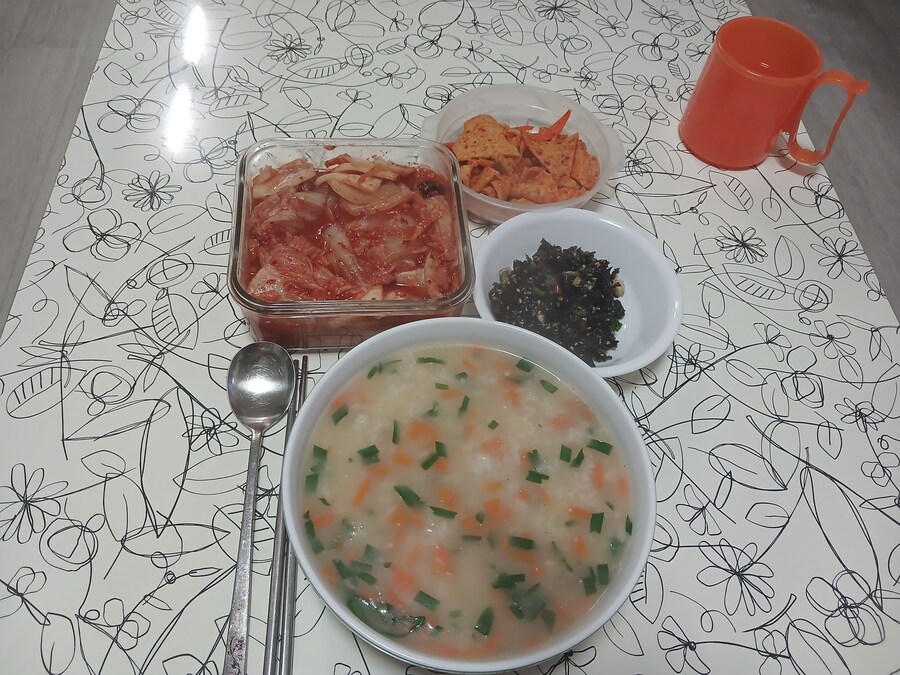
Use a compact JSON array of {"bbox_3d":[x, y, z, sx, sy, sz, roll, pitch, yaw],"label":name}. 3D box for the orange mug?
[{"bbox_3d":[0.269,-0.197,0.588,0.135,0.088,0.088,11,57,1],"label":"orange mug"}]

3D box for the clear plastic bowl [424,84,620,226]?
[{"bbox_3d":[0.057,-0.139,0.556,0.161,0.037,0.140,6,57,-3],"label":"clear plastic bowl"}]

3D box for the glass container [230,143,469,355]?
[{"bbox_3d":[-0.066,-0.065,0.477,0.152,0.065,0.152,-2,57,-8],"label":"glass container"}]

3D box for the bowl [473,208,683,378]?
[{"bbox_3d":[0.083,-0.024,0.482,0.140,0.040,0.140,3,57,-5],"label":"bowl"}]

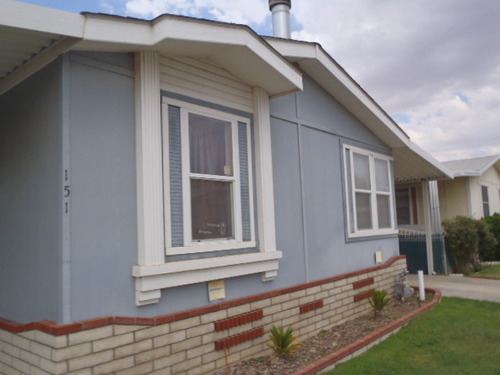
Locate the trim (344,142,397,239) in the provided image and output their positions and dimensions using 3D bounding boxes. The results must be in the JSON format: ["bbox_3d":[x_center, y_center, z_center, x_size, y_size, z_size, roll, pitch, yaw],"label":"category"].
[{"bbox_3d":[2.396,0.115,7.860,0.090,1.630,2.170,-7,-8,41],"label":"trim"}]

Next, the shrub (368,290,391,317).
[{"bbox_3d":[2.109,1.901,6.570,0.380,0.450,0.380,-7,-8,41],"label":"shrub"}]

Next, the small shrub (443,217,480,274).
[{"bbox_3d":[5.960,1.614,11.450,1.050,1.560,1.050,-7,-8,41],"label":"small shrub"}]

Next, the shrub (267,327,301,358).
[{"bbox_3d":[0.424,1.893,4.970,0.400,0.370,0.400,-2,-6,0],"label":"shrub"}]

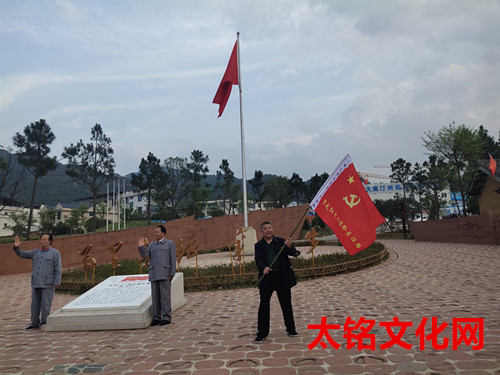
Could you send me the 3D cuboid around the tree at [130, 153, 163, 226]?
[{"bbox_3d":[-10.606,0.147,37.000,3.115,7.549,3.115,0,-7,-16],"label":"tree"}]

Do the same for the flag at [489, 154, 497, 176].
[{"bbox_3d":[15.586,-1.414,23.208,0.500,1.400,0.300,-6,-7,30],"label":"flag"}]

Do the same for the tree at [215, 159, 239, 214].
[{"bbox_3d":[-2.875,0.139,44.000,2.778,7.398,2.778,-2,-7,-4],"label":"tree"}]

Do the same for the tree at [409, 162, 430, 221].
[{"bbox_3d":[16.929,0.572,36.066,2.100,6.200,2.100,-2,-6,0],"label":"tree"}]

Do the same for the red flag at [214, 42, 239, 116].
[{"bbox_3d":[-1.092,-4.854,16.000,1.094,3.500,0.600,-2,-7,-3],"label":"red flag"}]

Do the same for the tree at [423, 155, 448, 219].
[{"bbox_3d":[19.490,0.518,38.000,2.599,7.901,2.599,-6,-8,27],"label":"tree"}]

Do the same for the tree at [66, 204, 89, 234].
[{"bbox_3d":[-14.305,2.689,29.944,1.750,2.560,1.750,-2,-6,0],"label":"tree"}]

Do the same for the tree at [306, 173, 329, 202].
[{"bbox_3d":[8.632,0.372,46.177,2.800,4.620,2.700,-2,-6,0],"label":"tree"}]

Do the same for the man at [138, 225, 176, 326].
[{"bbox_3d":[-1.634,1.546,6.380,0.600,1.730,0.450,-4,-6,13],"label":"man"}]

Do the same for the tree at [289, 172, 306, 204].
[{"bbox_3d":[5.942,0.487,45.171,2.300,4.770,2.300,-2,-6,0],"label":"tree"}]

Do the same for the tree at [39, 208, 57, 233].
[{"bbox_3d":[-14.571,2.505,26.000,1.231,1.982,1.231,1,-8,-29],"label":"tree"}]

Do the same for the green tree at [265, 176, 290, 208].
[{"bbox_3d":[3.640,1.120,48.000,3.283,5.056,3.283,-3,-7,4],"label":"green tree"}]

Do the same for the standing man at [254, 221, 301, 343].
[{"bbox_3d":[0.390,1.347,5.300,0.641,1.676,0.500,-2,-7,-3],"label":"standing man"}]

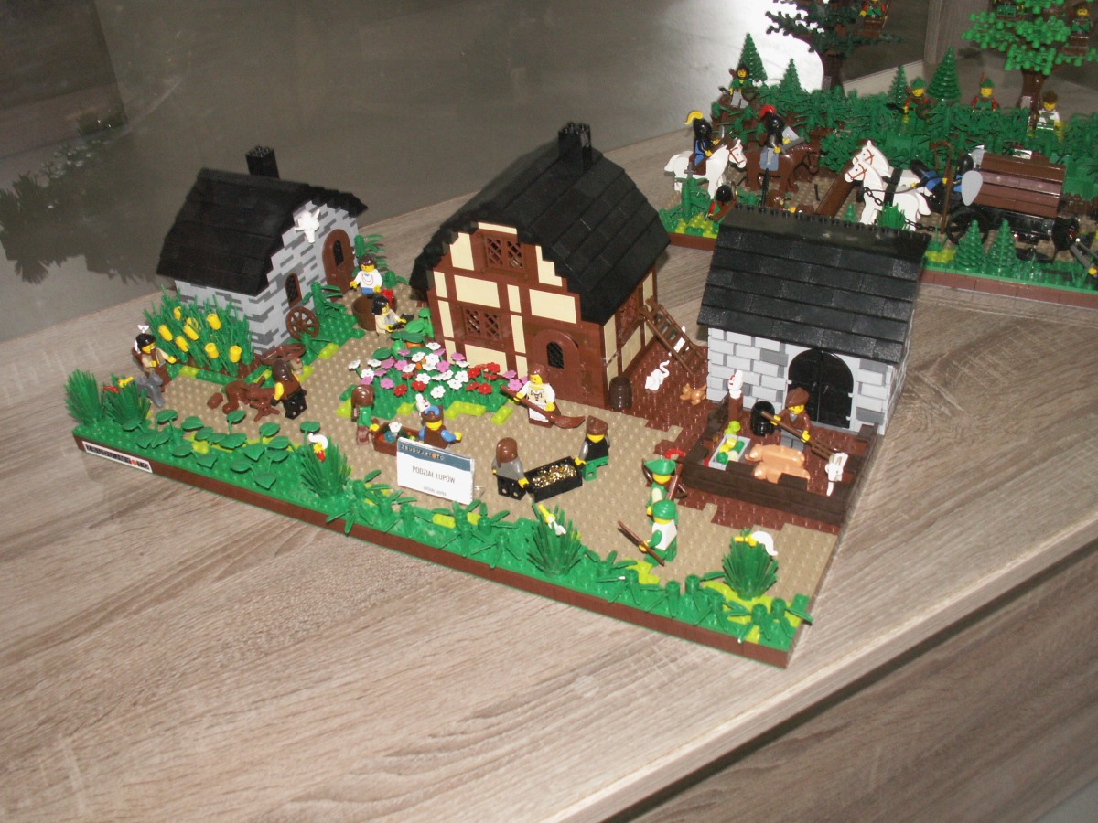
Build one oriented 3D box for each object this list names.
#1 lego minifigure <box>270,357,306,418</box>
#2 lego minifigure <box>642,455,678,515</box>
[{"bbox_3d":[-0.177,-0.017,0.754,0.016,0.043,0.024,13,39,24],"label":"lego minifigure"},{"bbox_3d":[0.065,0.044,0.639,0.020,0.044,0.025,13,39,24],"label":"lego minifigure"}]

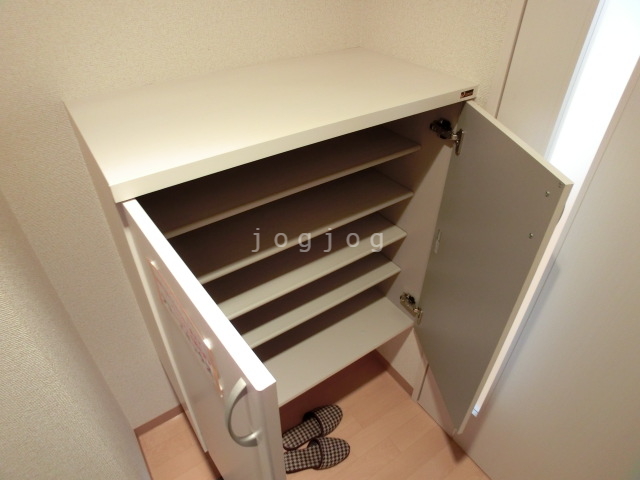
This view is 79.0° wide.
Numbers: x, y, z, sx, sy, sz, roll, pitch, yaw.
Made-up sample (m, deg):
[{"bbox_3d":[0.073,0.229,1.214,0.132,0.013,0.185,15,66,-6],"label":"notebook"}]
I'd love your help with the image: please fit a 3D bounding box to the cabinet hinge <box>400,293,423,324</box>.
[{"bbox_3d":[0.318,0.243,1.393,0.033,0.070,0.100,-23,43,-27],"label":"cabinet hinge"}]

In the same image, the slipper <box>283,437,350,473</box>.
[{"bbox_3d":[-0.019,0.791,1.439,0.270,0.055,0.100,-6,38,-9],"label":"slipper"}]

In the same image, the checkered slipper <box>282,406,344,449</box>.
[{"bbox_3d":[-0.028,0.727,1.524,0.270,0.055,0.100,-21,42,-26],"label":"checkered slipper"}]

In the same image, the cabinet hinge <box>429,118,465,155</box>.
[{"bbox_3d":[0.320,-0.267,1.008,0.033,0.070,0.100,-23,43,-27],"label":"cabinet hinge"}]

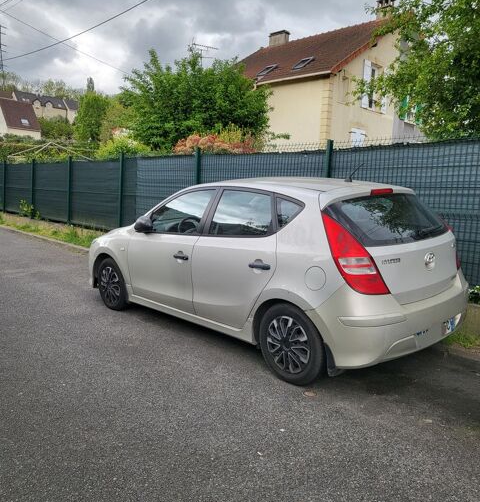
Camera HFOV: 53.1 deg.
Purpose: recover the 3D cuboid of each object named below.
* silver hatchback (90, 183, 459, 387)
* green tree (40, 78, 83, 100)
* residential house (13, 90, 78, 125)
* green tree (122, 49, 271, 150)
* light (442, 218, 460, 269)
[{"bbox_3d":[0.024,0.016,5.019,1.790,1.480,4.260,-8,12,-43],"label":"silver hatchback"},{"bbox_3d":[-45.220,-38.922,121.100,12.000,12.000,11.000,1,9,0],"label":"green tree"},{"bbox_3d":[-41.798,-30.253,102.775,15.000,8.000,9.000,-7,12,-42],"label":"residential house"},{"bbox_3d":[-1.155,-3.121,12.787,3.800,4.400,3.900,-8,12,-43],"label":"green tree"},{"bbox_3d":[1.776,-0.092,4.126,0.280,0.460,0.370,-8,12,-43],"label":"light"}]

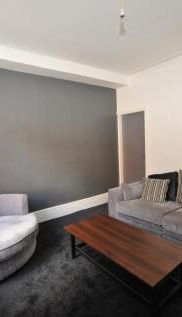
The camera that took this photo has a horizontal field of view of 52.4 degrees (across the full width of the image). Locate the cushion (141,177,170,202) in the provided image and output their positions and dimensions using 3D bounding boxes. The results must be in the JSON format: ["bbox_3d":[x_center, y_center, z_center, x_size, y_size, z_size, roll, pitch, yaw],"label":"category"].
[{"bbox_3d":[1.108,0.545,3.159,0.410,0.400,0.140,-1,-17,34],"label":"cushion"}]

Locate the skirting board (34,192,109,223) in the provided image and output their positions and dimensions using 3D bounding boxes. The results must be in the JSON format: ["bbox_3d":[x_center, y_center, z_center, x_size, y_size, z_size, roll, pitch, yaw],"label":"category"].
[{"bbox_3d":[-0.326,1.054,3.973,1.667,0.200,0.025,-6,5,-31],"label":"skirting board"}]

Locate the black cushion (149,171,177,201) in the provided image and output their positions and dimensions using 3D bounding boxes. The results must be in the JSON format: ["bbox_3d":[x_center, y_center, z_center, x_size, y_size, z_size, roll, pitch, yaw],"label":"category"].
[{"bbox_3d":[1.265,0.491,3.228,0.480,0.470,0.160,0,-13,37],"label":"black cushion"}]

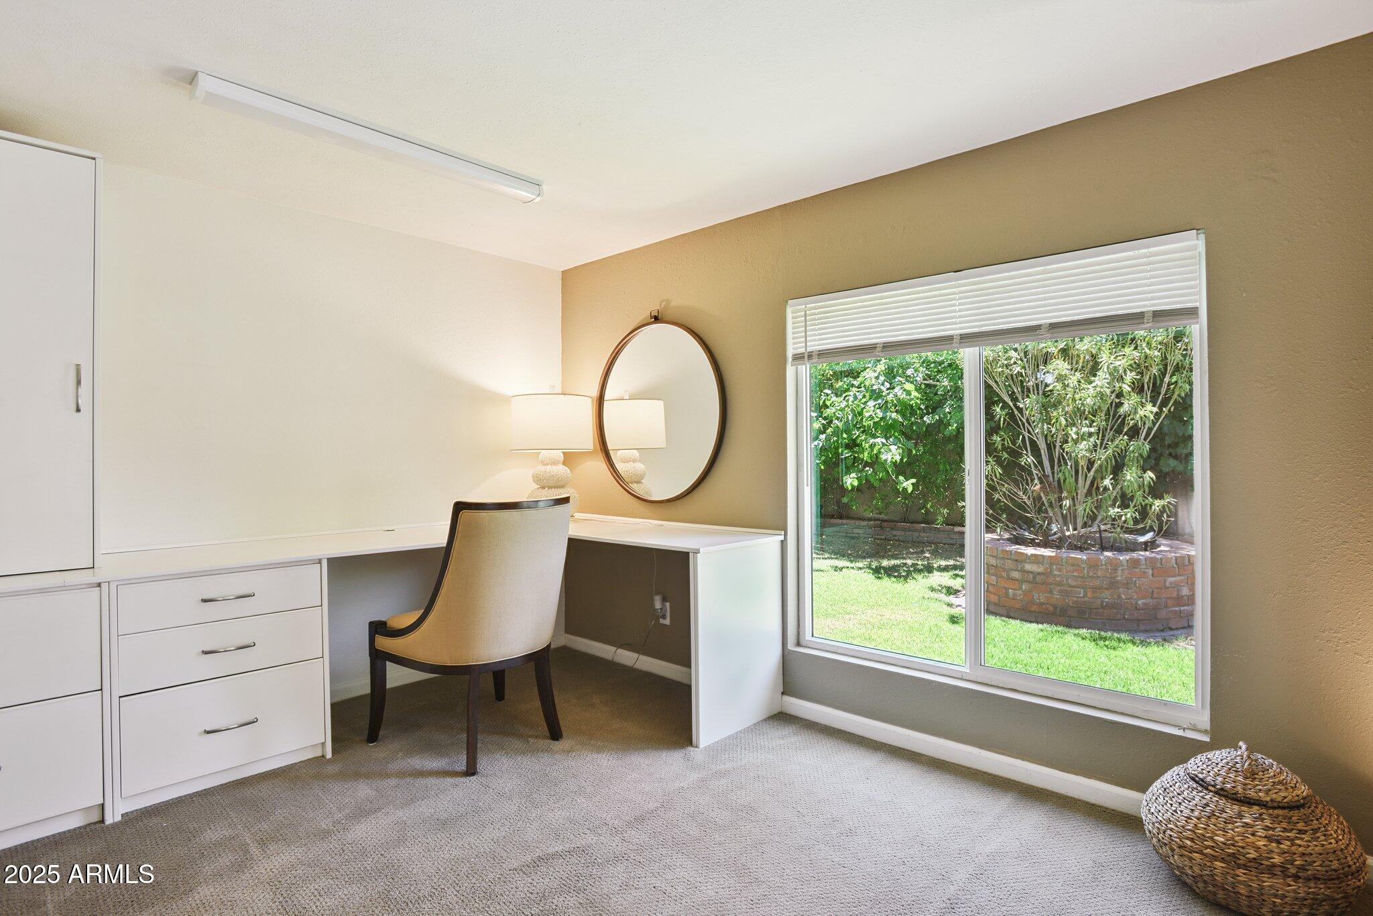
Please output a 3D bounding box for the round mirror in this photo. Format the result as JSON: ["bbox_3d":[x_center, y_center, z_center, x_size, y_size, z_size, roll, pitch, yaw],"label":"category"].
[{"bbox_3d":[-0.160,-0.234,3.745,0.930,0.930,0.033,0,1,43],"label":"round mirror"}]

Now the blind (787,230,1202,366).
[{"bbox_3d":[1.009,-0.548,2.705,1.485,0.288,0.050,0,0,43],"label":"blind"}]

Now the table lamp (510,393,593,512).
[{"bbox_3d":[-0.717,0.004,3.868,0.438,0.697,0.438,0,0,0],"label":"table lamp"}]

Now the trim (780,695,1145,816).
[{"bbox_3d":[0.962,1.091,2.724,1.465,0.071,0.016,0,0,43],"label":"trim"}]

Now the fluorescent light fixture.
[{"bbox_3d":[-1.035,-1.079,2.548,0.106,0.064,1.191,0,0,43],"label":"fluorescent light fixture"}]

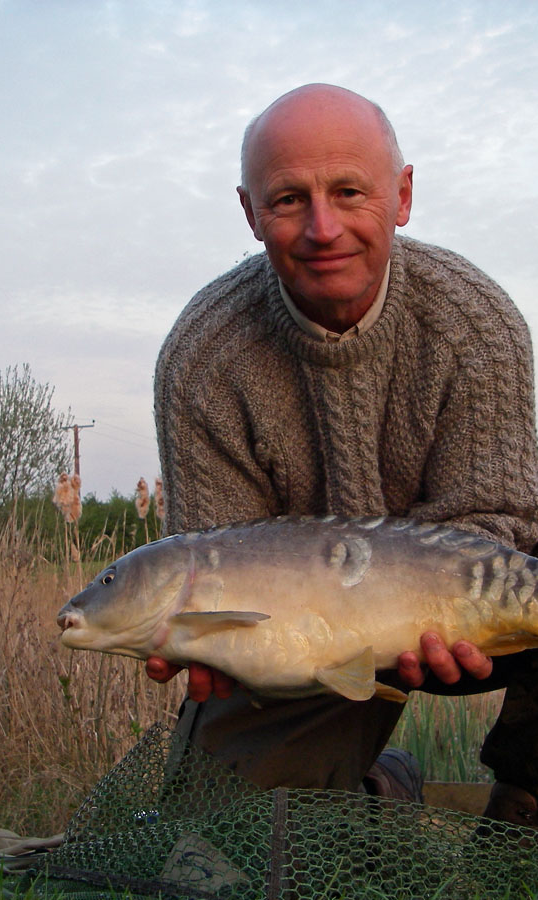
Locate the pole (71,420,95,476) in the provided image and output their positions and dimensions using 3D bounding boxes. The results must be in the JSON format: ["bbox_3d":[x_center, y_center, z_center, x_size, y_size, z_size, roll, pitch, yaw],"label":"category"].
[{"bbox_3d":[-10.100,2.600,70.000,1.900,7.900,0.300,-3,-5,22],"label":"pole"}]

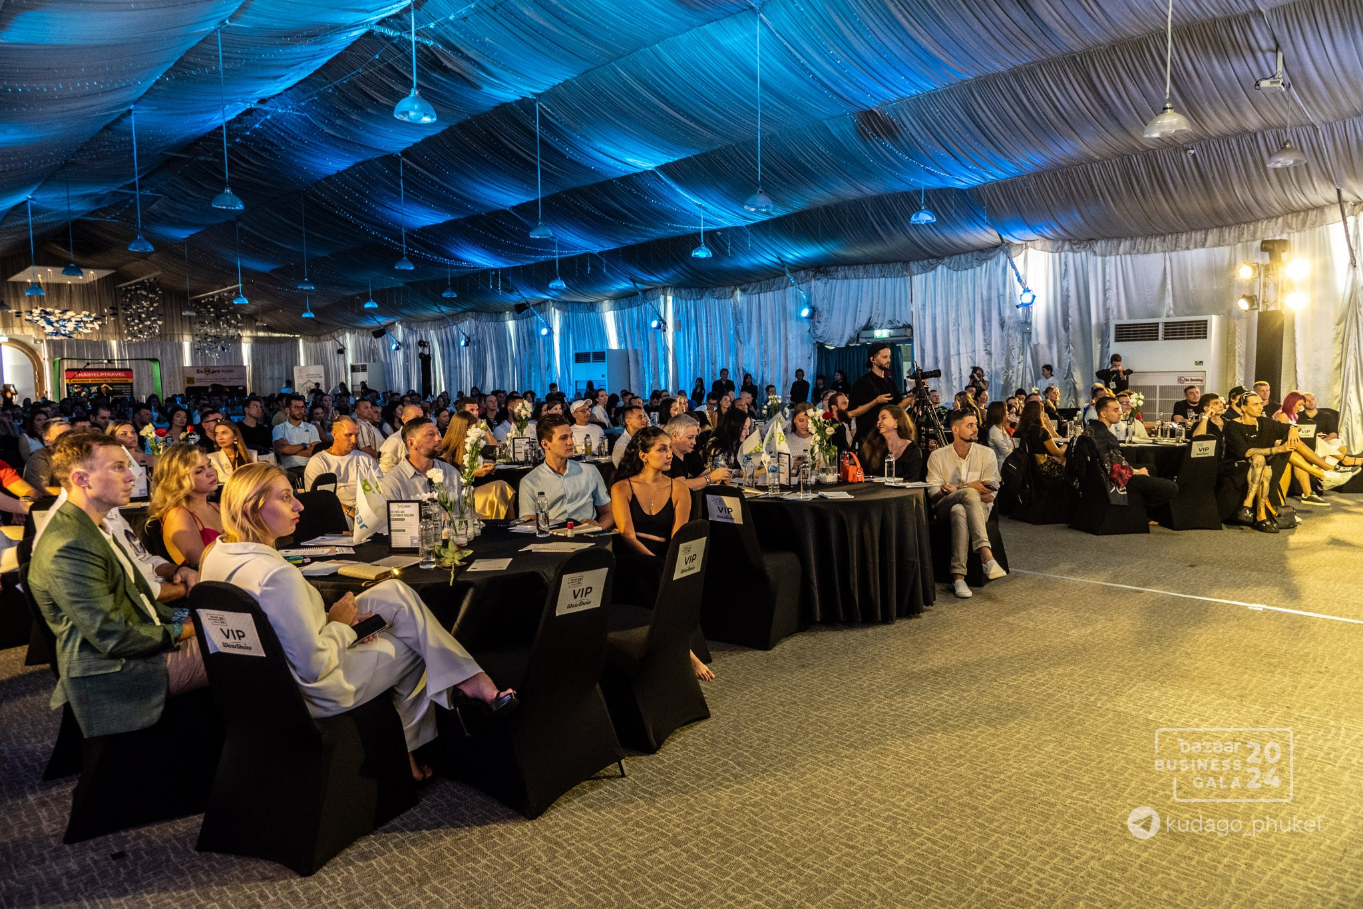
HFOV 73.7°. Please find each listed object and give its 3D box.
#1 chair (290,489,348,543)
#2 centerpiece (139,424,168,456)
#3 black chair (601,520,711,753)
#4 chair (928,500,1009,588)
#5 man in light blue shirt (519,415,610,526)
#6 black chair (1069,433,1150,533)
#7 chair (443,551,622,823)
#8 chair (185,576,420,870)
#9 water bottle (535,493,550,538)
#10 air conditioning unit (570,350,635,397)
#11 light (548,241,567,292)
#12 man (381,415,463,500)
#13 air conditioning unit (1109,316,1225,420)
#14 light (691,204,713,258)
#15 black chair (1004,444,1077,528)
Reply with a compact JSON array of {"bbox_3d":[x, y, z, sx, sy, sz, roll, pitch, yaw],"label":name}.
[{"bbox_3d":[-1.791,0.666,4.944,0.570,0.920,0.450,2,5,28],"label":"chair"},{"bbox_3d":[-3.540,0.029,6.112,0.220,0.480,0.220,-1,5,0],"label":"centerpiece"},{"bbox_3d":[-0.183,0.722,3.948,0.570,0.920,0.450,2,5,32],"label":"black chair"},{"bbox_3d":[2.168,0.474,6.893,0.470,0.906,0.570,2,6,34],"label":"chair"},{"bbox_3d":[-0.587,0.478,4.990,0.530,1.350,0.720,-3,5,-30],"label":"man in light blue shirt"},{"bbox_3d":[4.222,0.295,9.031,0.580,0.935,0.460,-1,5,-9],"label":"black chair"},{"bbox_3d":[-0.574,0.805,3.528,0.580,0.935,0.460,3,6,41],"label":"chair"},{"bbox_3d":[-1.284,0.807,3.030,0.450,0.920,0.570,1,5,20],"label":"chair"},{"bbox_3d":[-0.697,0.296,4.556,0.066,0.225,0.066,-1,5,0],"label":"water bottle"},{"bbox_3d":[-2.170,-1.636,24.421,0.720,2.320,1.450,-5,6,-41],"label":"air conditioning unit"},{"bbox_3d":[-2.930,-4.469,21.500,0.400,1.200,0.400,-1,5,0],"label":"light"},{"bbox_3d":[-1.468,0.447,5.363,0.540,1.320,0.800,-3,5,-20],"label":"man"},{"bbox_3d":[7.648,-0.941,14.315,1.600,2.370,0.660,4,6,44],"label":"air conditioning unit"},{"bbox_3d":[0.410,-4.356,17.750,0.400,1.060,0.400,-1,5,0],"label":"light"},{"bbox_3d":[3.769,0.236,9.547,0.570,0.906,0.470,-3,5,-25],"label":"black chair"}]

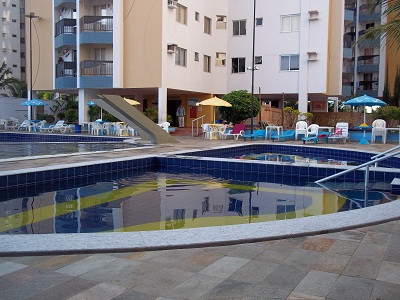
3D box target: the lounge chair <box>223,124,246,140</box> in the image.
[{"bbox_3d":[1.627,-0.855,20.200,0.680,0.780,1.500,4,5,37],"label":"lounge chair"}]

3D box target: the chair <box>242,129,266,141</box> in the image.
[{"bbox_3d":[2.807,-0.742,21.178,0.620,0.550,1.650,3,5,27],"label":"chair"}]

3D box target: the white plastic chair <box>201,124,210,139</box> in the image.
[{"bbox_3d":[0.301,-0.993,21.600,0.550,0.800,0.550,4,6,41],"label":"white plastic chair"}]

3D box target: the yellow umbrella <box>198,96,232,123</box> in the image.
[{"bbox_3d":[0.759,-1.569,20.500,1.750,2.120,1.750,1,4,0],"label":"yellow umbrella"}]

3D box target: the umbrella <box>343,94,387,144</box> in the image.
[{"bbox_3d":[7.560,-1.384,18.901,1.950,2.300,1.950,2,5,22],"label":"umbrella"}]

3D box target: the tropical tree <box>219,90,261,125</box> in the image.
[{"bbox_3d":[2.453,-2.560,26.087,2.550,2.350,2.500,1,4,0],"label":"tropical tree"}]

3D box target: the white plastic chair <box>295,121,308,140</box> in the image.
[{"bbox_3d":[5.348,-0.981,22.105,0.580,0.960,0.600,2,4,13],"label":"white plastic chair"}]

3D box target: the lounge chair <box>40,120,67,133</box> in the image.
[{"bbox_3d":[-9.998,-1.603,28.678,1.650,0.800,0.680,-3,6,-45],"label":"lounge chair"}]

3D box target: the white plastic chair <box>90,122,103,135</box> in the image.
[{"bbox_3d":[-6.333,-1.326,25.649,0.570,0.800,0.570,4,5,34],"label":"white plastic chair"}]

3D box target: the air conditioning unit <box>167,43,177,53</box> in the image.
[{"bbox_3d":[-1.739,-6.392,26.300,0.420,0.520,0.600,3,5,28],"label":"air conditioning unit"}]

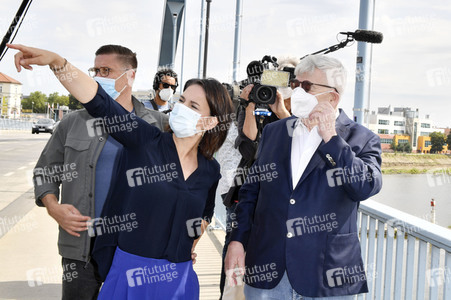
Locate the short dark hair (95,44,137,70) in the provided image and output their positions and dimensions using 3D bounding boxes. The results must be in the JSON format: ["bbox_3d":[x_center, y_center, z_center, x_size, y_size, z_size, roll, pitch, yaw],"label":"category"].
[{"bbox_3d":[-0.479,-0.408,2.673,0.168,0.145,0.195,4,3,35],"label":"short dark hair"}]

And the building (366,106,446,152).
[{"bbox_3d":[67.399,-7.676,225.000,34.000,17.000,22.000,2,3,6],"label":"building"}]

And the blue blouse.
[{"bbox_3d":[-0.264,0.115,2.200,0.470,0.650,0.320,8,2,7],"label":"blue blouse"}]

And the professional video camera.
[{"bbox_3d":[0.208,-0.353,3.050,0.250,0.260,0.500,2,3,-6],"label":"professional video camera"}]

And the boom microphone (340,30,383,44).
[{"bbox_3d":[0.600,-0.496,2.650,0.210,0.065,0.060,4,4,30],"label":"boom microphone"}]

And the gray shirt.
[{"bbox_3d":[-0.566,0.134,2.720,0.560,0.710,0.320,3,3,14],"label":"gray shirt"}]

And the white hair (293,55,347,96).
[{"bbox_3d":[0.383,-0.300,2.420,0.210,0.170,0.180,-1,4,-38],"label":"white hair"}]

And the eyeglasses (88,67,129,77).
[{"bbox_3d":[-0.511,-0.334,2.635,0.145,0.046,0.142,4,3,35],"label":"eyeglasses"}]

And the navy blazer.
[{"bbox_3d":[0.326,0.207,2.420,0.570,0.710,0.370,4,4,25],"label":"navy blazer"}]

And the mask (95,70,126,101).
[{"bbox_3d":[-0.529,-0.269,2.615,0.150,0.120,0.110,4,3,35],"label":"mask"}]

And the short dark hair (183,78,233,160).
[{"bbox_3d":[-0.067,-0.114,2.240,0.190,0.290,0.220,13,3,38],"label":"short dark hair"}]

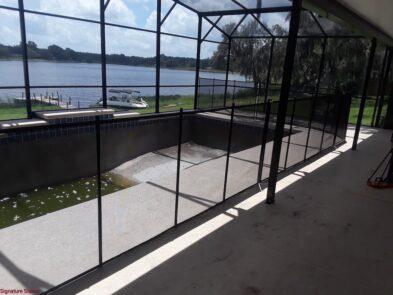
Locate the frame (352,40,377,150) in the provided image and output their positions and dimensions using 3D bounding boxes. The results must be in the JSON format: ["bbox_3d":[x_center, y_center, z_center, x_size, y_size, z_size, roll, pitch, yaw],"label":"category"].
[{"bbox_3d":[3.615,-1.093,6.841,0.074,2.390,0.074,14,18,37],"label":"frame"}]

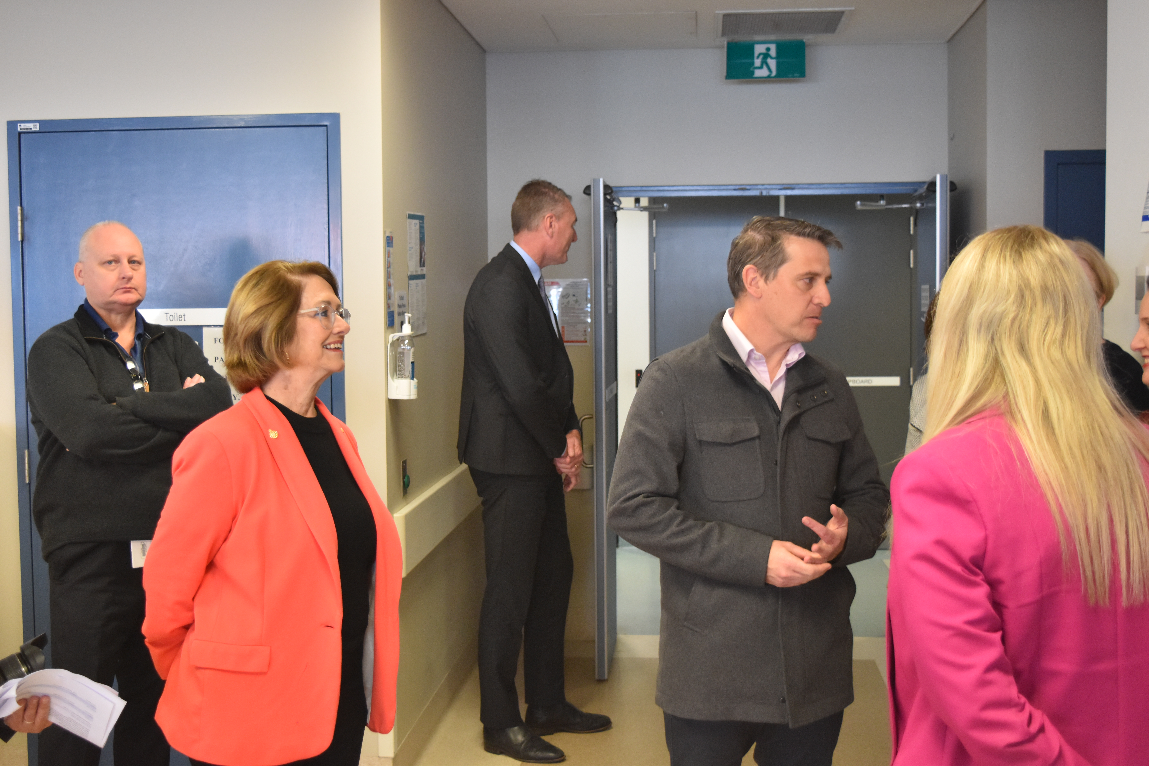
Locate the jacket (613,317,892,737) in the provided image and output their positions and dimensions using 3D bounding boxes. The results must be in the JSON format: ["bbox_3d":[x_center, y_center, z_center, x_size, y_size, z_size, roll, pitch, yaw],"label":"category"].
[{"bbox_3d":[0.353,0.267,2.790,0.570,0.815,0.380,-2,3,-19],"label":"jacket"}]

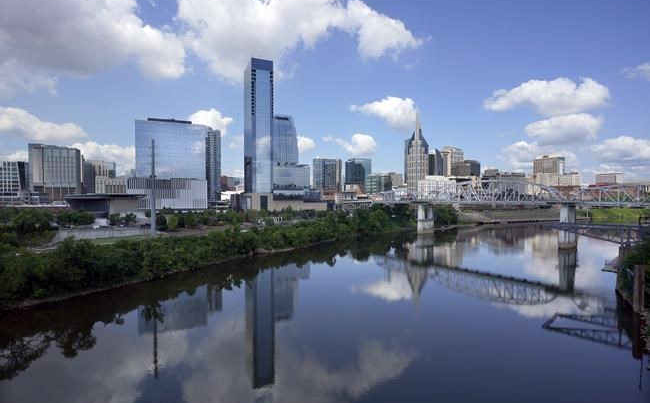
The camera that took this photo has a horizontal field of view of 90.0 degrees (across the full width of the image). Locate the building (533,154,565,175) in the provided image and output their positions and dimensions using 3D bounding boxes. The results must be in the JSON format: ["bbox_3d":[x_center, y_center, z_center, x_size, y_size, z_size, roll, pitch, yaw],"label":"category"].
[{"bbox_3d":[582.000,-66.390,843.250,26.000,114.000,62.000,0,1,-23],"label":"building"}]

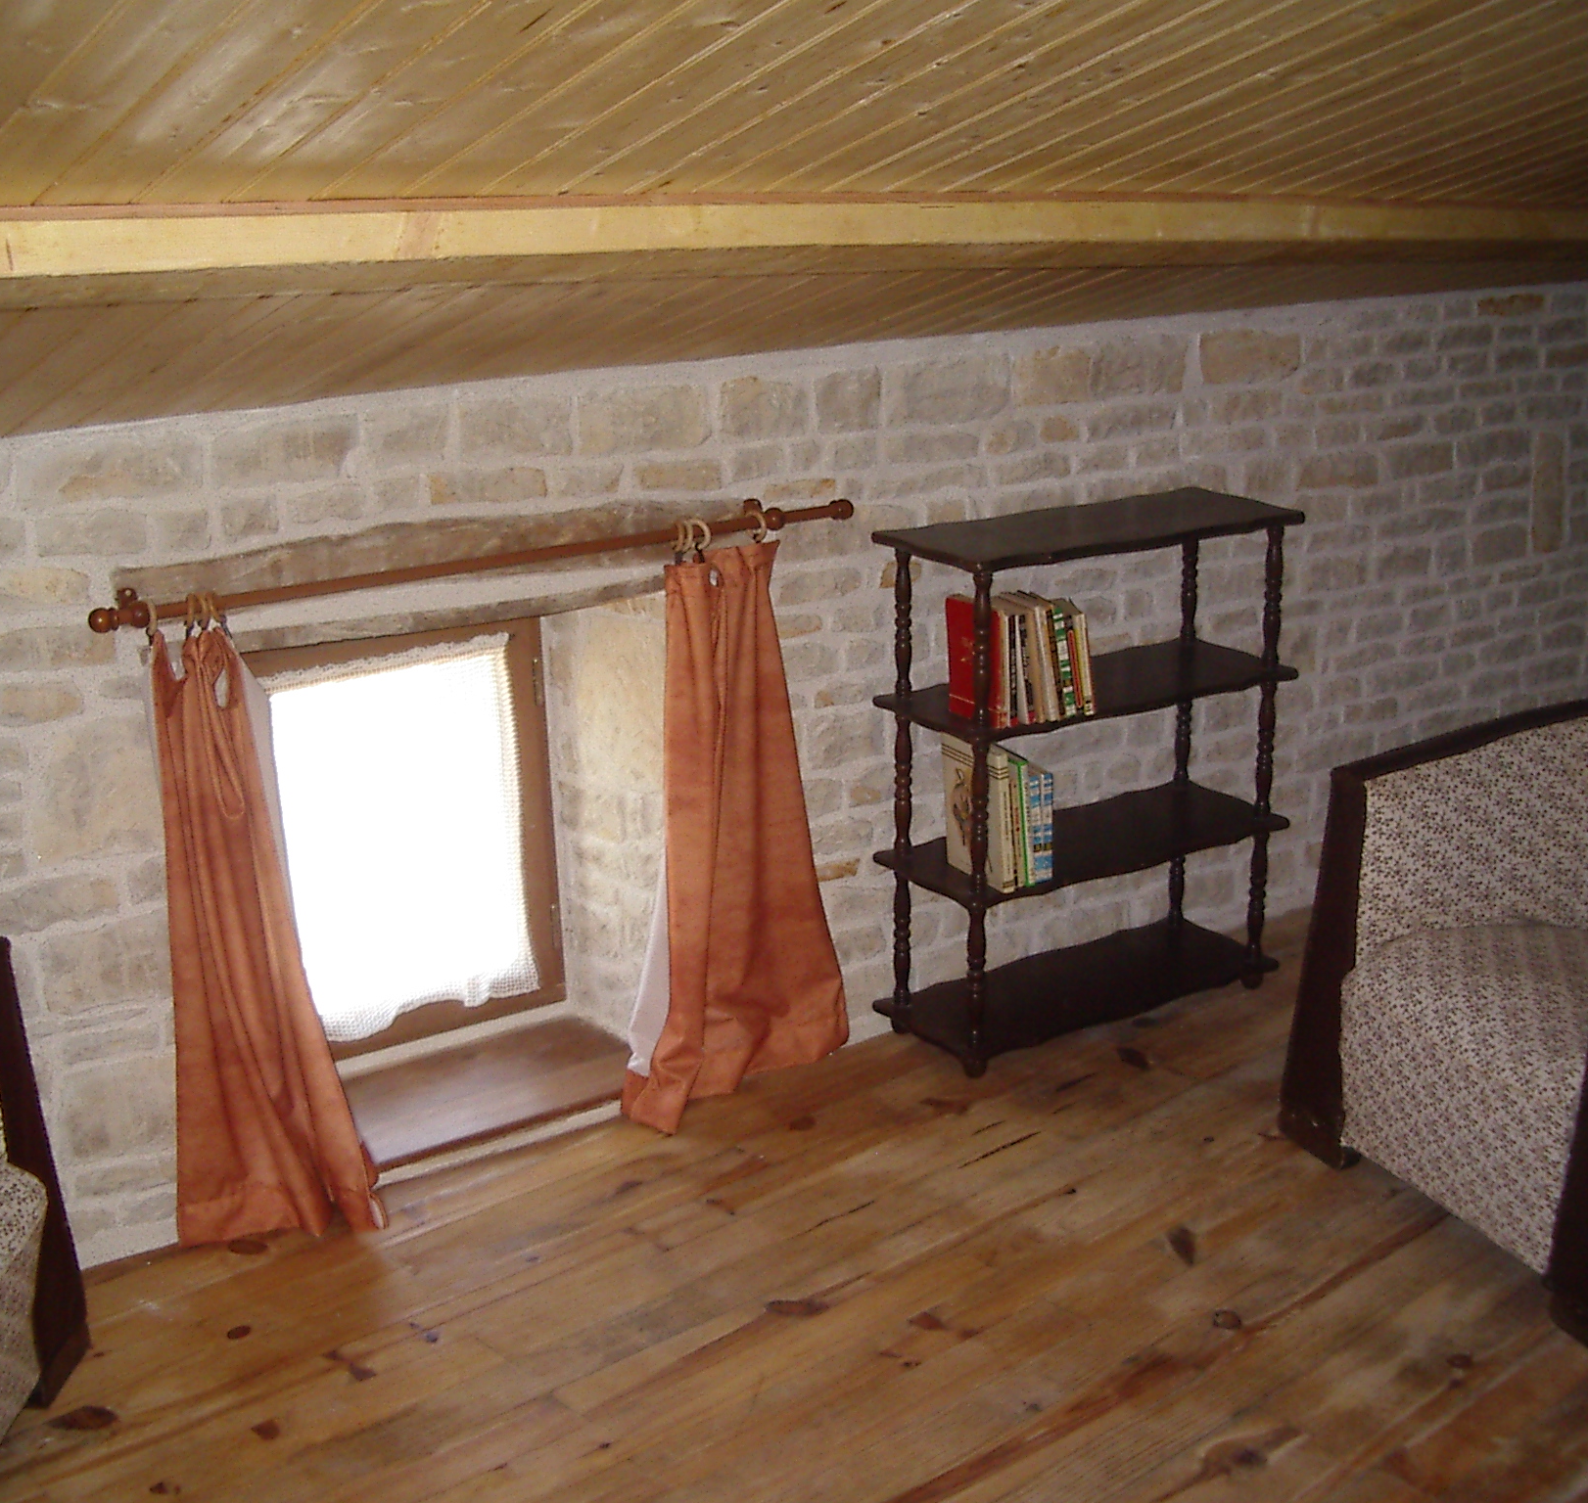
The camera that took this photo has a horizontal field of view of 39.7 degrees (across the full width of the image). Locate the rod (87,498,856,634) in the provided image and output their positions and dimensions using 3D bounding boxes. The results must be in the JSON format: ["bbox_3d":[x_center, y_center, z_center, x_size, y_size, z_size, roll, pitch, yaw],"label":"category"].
[{"bbox_3d":[-0.422,-0.283,3.250,1.265,0.054,0.081,-11,19,-34],"label":"rod"}]

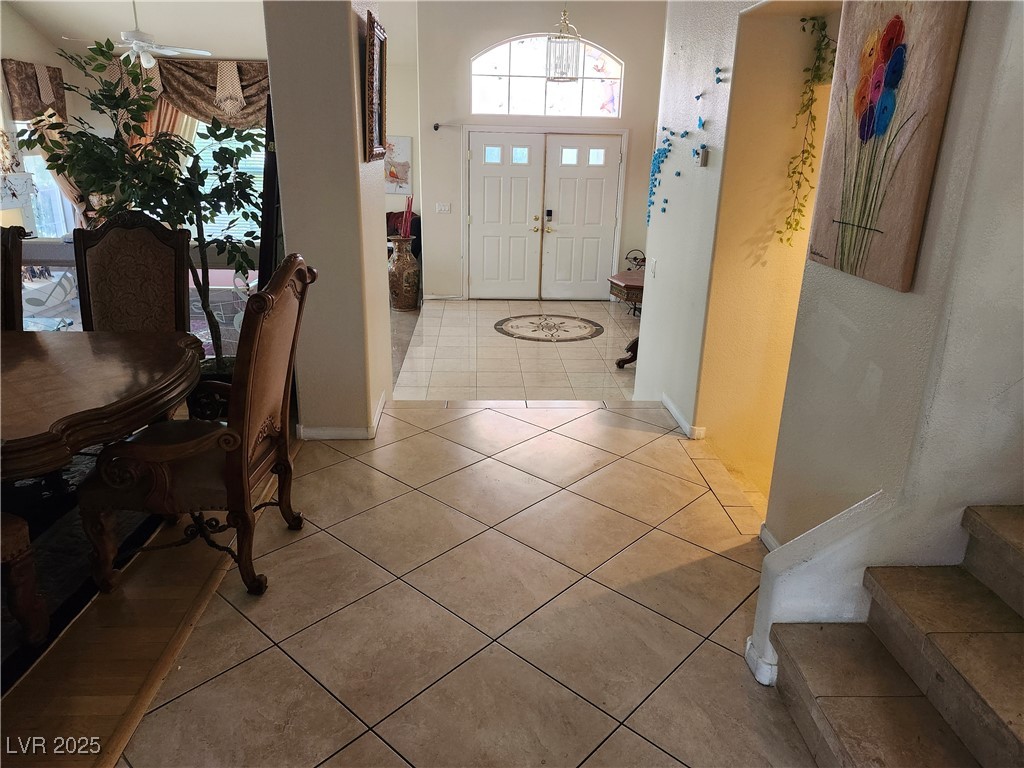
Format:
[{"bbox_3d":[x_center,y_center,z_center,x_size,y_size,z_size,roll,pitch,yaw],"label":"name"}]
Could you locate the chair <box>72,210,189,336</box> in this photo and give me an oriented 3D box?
[{"bbox_3d":[-2.009,-0.249,3.545,0.620,1.210,0.740,0,19,-3],"label":"chair"}]

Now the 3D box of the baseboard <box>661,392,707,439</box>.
[{"bbox_3d":[1.052,0.183,4.209,0.090,0.080,0.625,0,19,-3],"label":"baseboard"}]

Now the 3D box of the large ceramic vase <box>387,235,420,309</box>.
[{"bbox_3d":[-1.283,-1.296,8.017,0.400,0.860,0.400,0,19,-3],"label":"large ceramic vase"}]

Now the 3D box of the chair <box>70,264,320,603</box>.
[{"bbox_3d":[-1.138,0.119,2.518,0.780,1.220,0.630,2,19,1],"label":"chair"}]

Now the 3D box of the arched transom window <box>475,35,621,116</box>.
[{"bbox_3d":[0.415,-3.589,7.962,1.790,0.875,0.080,0,19,-3],"label":"arched transom window"}]

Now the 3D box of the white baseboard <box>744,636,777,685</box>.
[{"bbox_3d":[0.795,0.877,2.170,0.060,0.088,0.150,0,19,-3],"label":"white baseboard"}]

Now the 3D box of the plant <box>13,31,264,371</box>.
[{"bbox_3d":[-2.053,-0.819,3.875,1.230,2.070,1.050,0,19,-3],"label":"plant"}]

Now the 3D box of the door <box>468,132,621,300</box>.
[{"bbox_3d":[0.389,-2.048,8.484,1.850,2.040,0.080,0,19,-3],"label":"door"}]

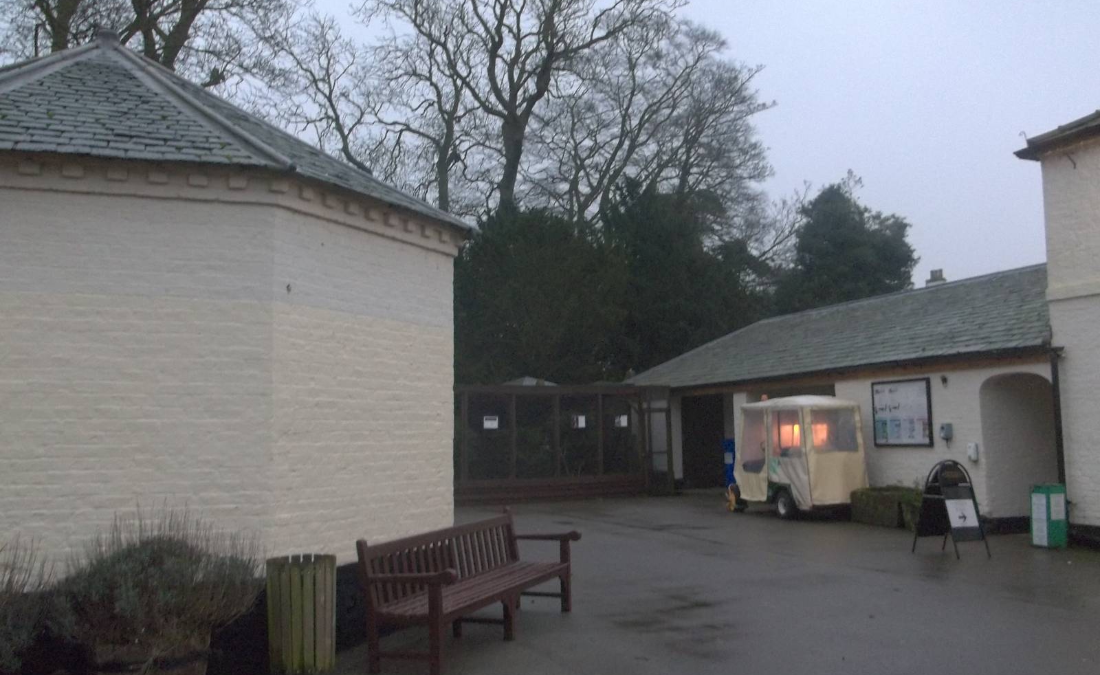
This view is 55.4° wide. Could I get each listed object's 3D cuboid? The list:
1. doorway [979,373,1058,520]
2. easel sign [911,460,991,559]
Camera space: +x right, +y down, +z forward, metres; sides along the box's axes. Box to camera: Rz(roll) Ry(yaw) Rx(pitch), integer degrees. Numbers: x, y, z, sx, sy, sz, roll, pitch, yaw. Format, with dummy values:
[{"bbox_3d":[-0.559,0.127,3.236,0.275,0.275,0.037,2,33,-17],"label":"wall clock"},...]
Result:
[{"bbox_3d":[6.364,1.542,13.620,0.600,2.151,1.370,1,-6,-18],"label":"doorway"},{"bbox_3d":[4.571,1.940,12.013,0.520,1.071,0.730,2,-6,-24],"label":"easel sign"}]

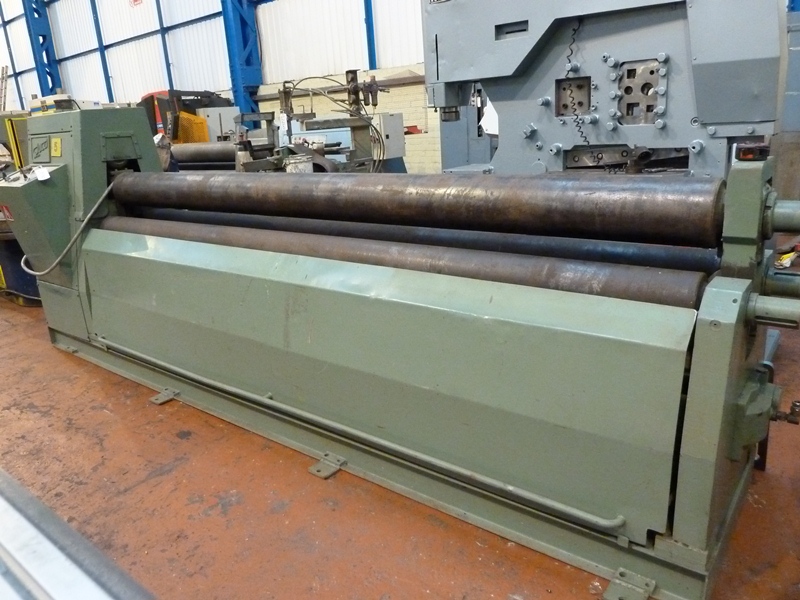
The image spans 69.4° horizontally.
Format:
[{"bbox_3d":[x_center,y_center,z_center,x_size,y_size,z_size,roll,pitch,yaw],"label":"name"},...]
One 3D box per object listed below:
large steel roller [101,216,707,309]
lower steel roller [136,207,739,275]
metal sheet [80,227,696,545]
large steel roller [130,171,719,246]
[{"bbox_3d":[-0.441,-0.201,2.413,3.094,0.151,0.151,10,21,37],"label":"large steel roller"},{"bbox_3d":[-0.349,-0.271,2.518,3.094,0.149,0.149,10,21,37],"label":"lower steel roller"},{"bbox_3d":[-0.550,0.128,2.371,3.145,0.639,0.135,10,21,37],"label":"metal sheet"},{"bbox_3d":[-0.369,-0.440,2.453,3.094,0.191,0.191,10,21,37],"label":"large steel roller"}]

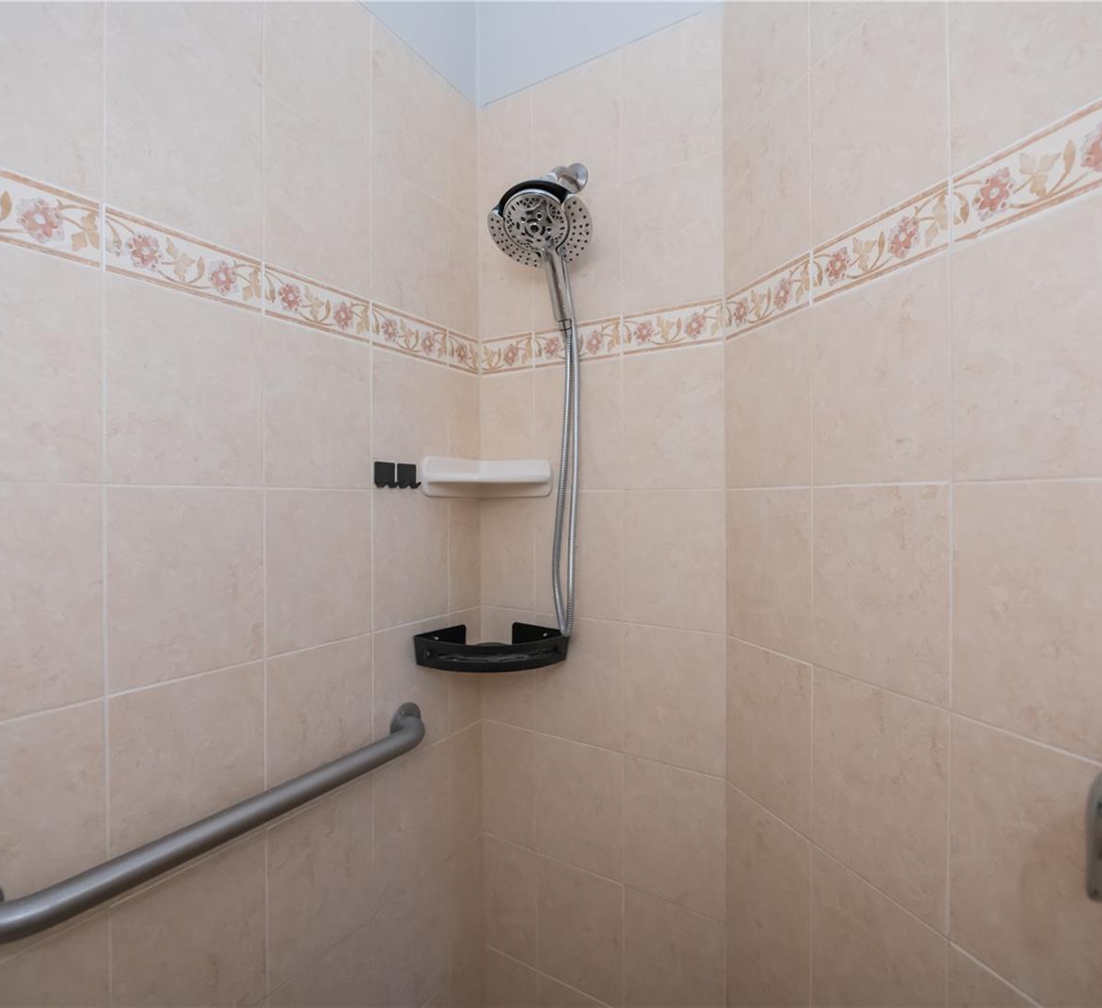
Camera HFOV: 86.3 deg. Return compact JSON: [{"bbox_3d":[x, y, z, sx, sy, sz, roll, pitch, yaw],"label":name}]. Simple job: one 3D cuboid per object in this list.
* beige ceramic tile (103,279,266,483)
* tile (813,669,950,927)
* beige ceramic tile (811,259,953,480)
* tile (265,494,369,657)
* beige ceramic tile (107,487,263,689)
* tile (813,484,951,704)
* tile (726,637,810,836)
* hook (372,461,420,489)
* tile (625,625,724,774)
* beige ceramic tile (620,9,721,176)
[{"bbox_3d":[-0.478,-0.148,0.783,0.010,0.249,0.195,0,0,32],"label":"beige ceramic tile"},{"bbox_3d":[0.414,0.359,0.752,0.010,0.254,0.199,0,1,-20],"label":"tile"},{"bbox_3d":[0.413,-0.153,0.747,0.010,0.254,0.199,0,1,-20],"label":"beige ceramic tile"},{"bbox_3d":[-0.375,0.103,0.963,0.010,0.252,0.198,0,1,32],"label":"tile"},{"bbox_3d":[-0.478,0.104,0.785,0.010,0.249,0.195,0,0,32],"label":"beige ceramic tile"},{"bbox_3d":[0.411,0.102,0.746,0.010,0.252,0.198,0,0,-20],"label":"tile"},{"bbox_3d":[0.342,0.354,0.932,0.010,0.251,0.199,0,0,-20],"label":"tile"},{"bbox_3d":[-0.278,-0.051,1.086,0.020,0.046,0.103,0,0,32],"label":"hook"},{"bbox_3d":[0.224,0.355,1.084,0.193,0.252,0.010,0,1,32],"label":"tile"},{"bbox_3d":[0.219,-0.733,1.064,0.190,0.251,0.010,0,0,32],"label":"beige ceramic tile"}]

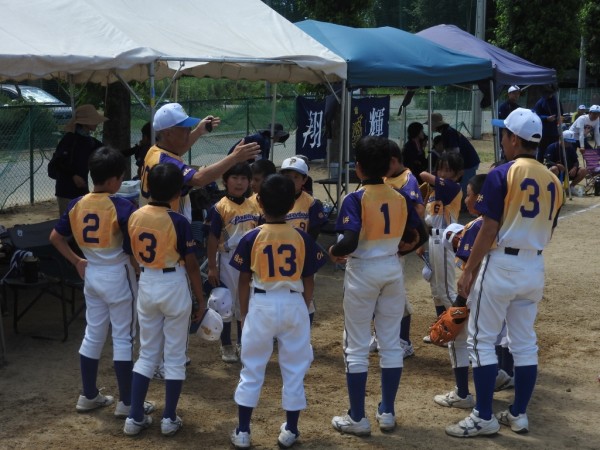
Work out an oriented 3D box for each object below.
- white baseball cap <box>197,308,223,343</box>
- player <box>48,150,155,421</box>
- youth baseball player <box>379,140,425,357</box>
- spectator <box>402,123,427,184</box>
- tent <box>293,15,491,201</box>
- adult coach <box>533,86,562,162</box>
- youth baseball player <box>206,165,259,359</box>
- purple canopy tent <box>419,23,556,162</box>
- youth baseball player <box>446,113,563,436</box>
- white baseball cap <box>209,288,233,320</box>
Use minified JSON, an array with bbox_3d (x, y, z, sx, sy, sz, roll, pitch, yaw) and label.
[{"bbox_3d":[-0.492,0.550,5.555,0.135,0.170,0.250,26,32,6],"label":"white baseball cap"},{"bbox_3d":[-1.093,0.313,5.757,0.500,1.494,0.340,6,10,33],"label":"player"},{"bbox_3d":[0.651,0.161,6.940,0.300,1.448,0.400,-7,11,-38],"label":"youth baseball player"},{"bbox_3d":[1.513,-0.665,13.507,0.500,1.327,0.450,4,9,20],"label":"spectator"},{"bbox_3d":[0.897,-2.190,18.372,3.000,2.750,6.000,5,10,30],"label":"tent"},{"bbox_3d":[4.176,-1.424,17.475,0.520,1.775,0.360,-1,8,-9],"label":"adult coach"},{"bbox_3d":[-0.418,0.243,6.962,0.450,1.325,0.320,-1,8,-10],"label":"youth baseball player"},{"bbox_3d":[2.243,-1.663,15.733,2.950,2.695,2.950,6,9,31],"label":"purple canopy tent"},{"bbox_3d":[1.071,0.250,5.447,0.470,1.710,0.370,-6,10,-36],"label":"youth baseball player"},{"bbox_3d":[-0.537,0.498,6.766,0.180,0.270,0.140,-15,12,0],"label":"white baseball cap"}]

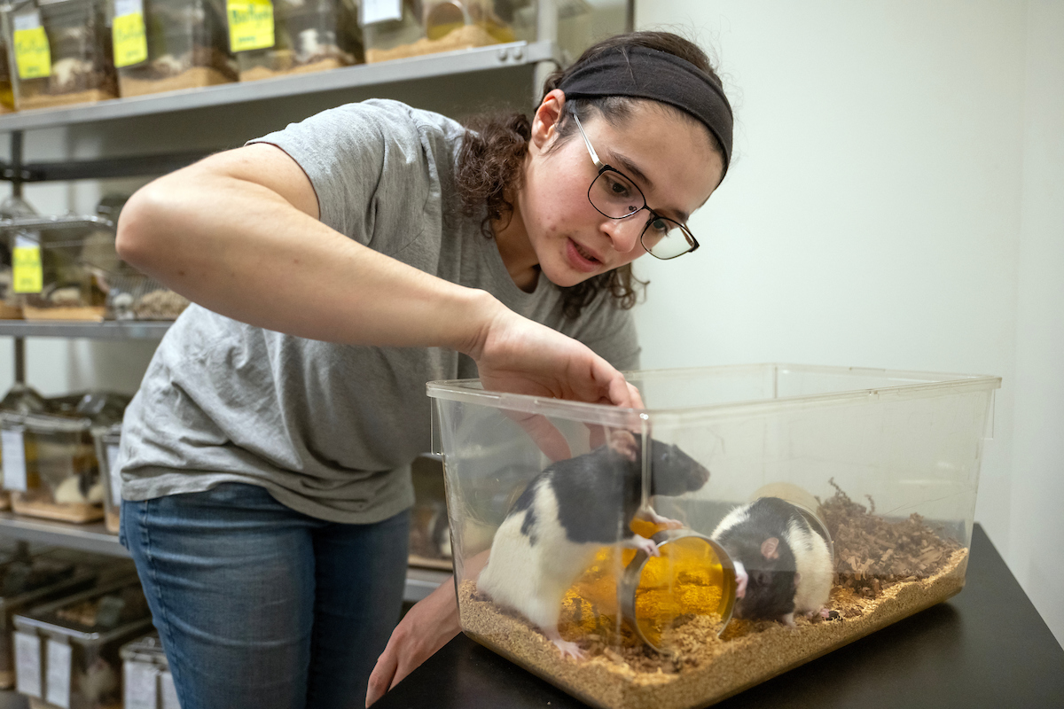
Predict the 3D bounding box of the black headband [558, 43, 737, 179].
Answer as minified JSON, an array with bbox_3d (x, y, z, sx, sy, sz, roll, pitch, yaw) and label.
[{"bbox_3d":[0.107,-0.227,0.828,0.203,0.068,0.166,8,-22,45],"label":"black headband"}]

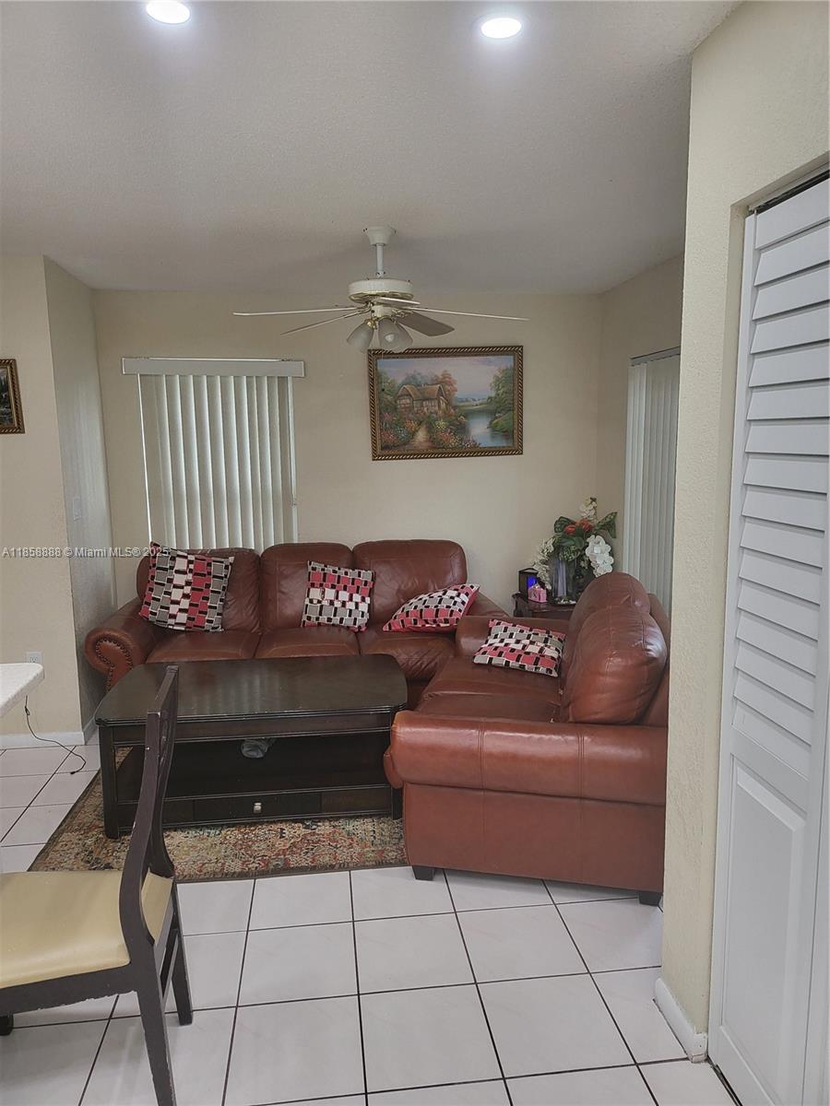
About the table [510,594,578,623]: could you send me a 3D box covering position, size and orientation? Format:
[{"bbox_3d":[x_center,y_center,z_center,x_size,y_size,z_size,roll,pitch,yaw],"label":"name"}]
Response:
[{"bbox_3d":[0.892,0.583,4.657,0.520,0.588,0.490,-1,8,-7],"label":"table"}]

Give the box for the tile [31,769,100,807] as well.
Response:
[{"bbox_3d":[-1.510,1.069,3.500,0.331,0.010,0.331,-1,8,-7],"label":"tile"}]

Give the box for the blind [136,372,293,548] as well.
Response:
[{"bbox_3d":[-1.167,-0.490,4.626,0.890,1.140,0.080,-2,8,-7],"label":"blind"}]

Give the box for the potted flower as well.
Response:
[{"bbox_3d":[0.928,-0.013,4.506,0.470,0.610,0.420,-2,8,-7],"label":"potted flower"}]

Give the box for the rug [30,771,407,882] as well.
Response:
[{"bbox_3d":[-0.401,1.041,3.552,2.150,0.012,1.580,-1,8,-6],"label":"rug"}]

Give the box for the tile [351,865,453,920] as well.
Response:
[{"bbox_3d":[-0.054,1.179,2.685,0.332,0.010,0.332,-2,8,-7],"label":"tile"}]

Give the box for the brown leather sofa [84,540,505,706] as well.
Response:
[{"bbox_3d":[-0.617,0.454,4.382,2.180,0.950,0.950,-2,8,-7],"label":"brown leather sofa"}]

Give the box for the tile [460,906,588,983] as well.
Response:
[{"bbox_3d":[0.324,1.216,2.395,0.332,0.010,0.332,-2,8,-7],"label":"tile"}]

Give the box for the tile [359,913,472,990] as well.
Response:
[{"bbox_3d":[-0.010,1.220,2.342,0.331,0.010,0.331,-1,8,-7],"label":"tile"}]

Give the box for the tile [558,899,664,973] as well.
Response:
[{"bbox_3d":[0.656,1.203,2.423,0.331,0.010,0.331,-1,8,-7],"label":"tile"}]

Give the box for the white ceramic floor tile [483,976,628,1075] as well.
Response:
[{"bbox_3d":[0.365,1.258,2.052,0.331,0.010,0.331,-1,8,-7],"label":"white ceramic floor tile"}]

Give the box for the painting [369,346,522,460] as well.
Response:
[{"bbox_3d":[0.200,-0.939,4.780,0.955,0.665,0.040,-3,8,-7],"label":"painting"}]

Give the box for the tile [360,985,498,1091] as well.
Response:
[{"bbox_3d":[0.031,1.266,2.012,0.331,0.010,0.331,-1,8,-7],"label":"tile"}]

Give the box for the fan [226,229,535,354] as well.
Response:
[{"bbox_3d":[-0.147,-1.118,3.285,1.270,0.520,1.270,-2,8,-7],"label":"fan"}]

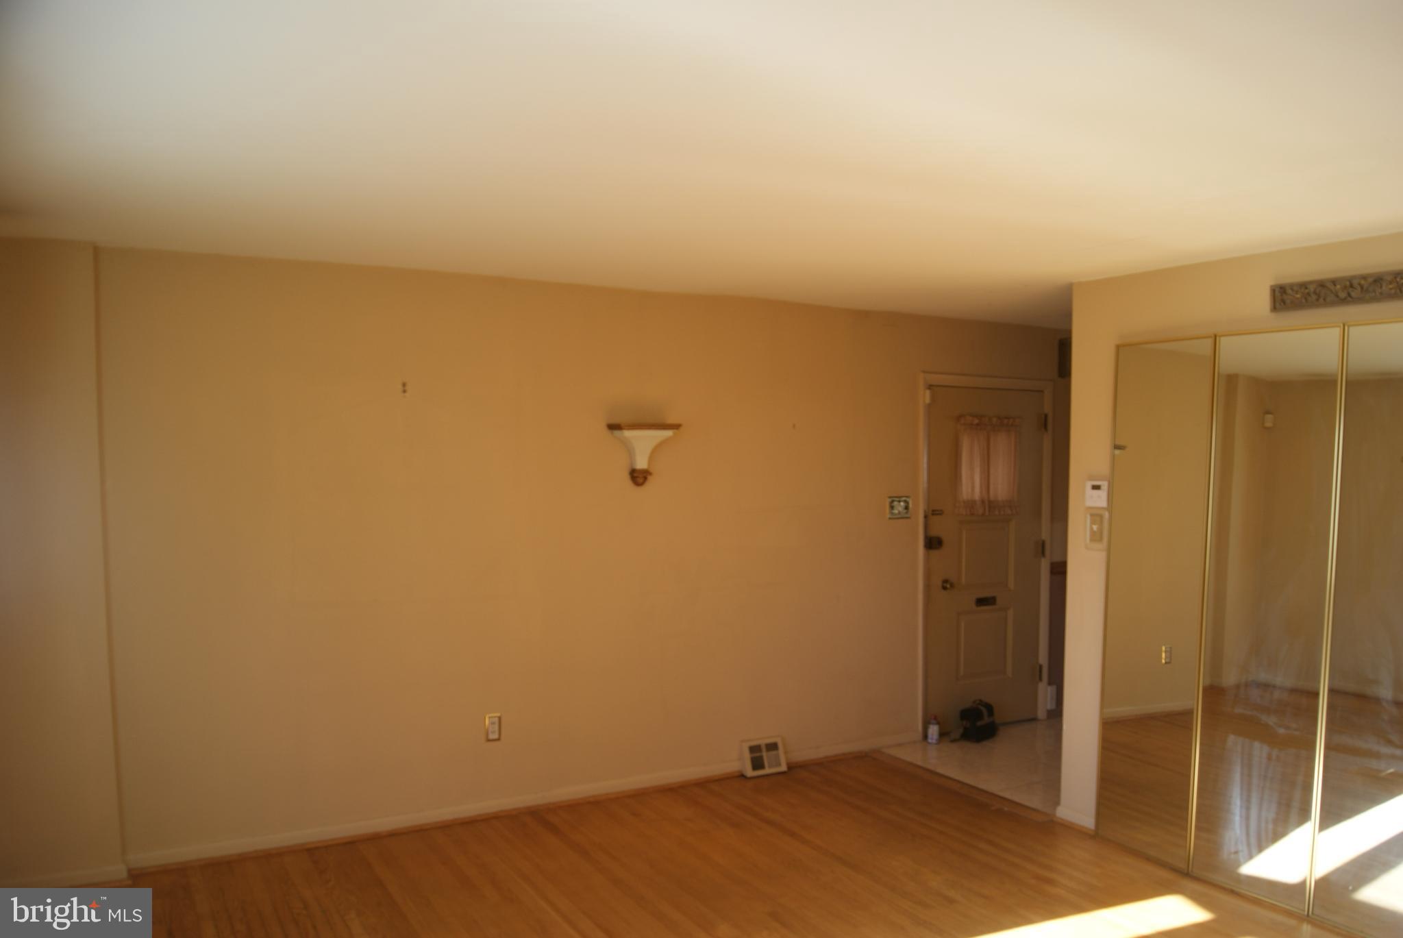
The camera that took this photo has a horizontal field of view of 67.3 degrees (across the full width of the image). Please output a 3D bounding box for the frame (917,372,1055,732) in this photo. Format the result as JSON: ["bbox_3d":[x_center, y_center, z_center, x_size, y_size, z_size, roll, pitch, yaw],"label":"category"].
[{"bbox_3d":[1.698,0.501,6.297,1.045,2.115,0.100,-1,3,-28],"label":"frame"}]

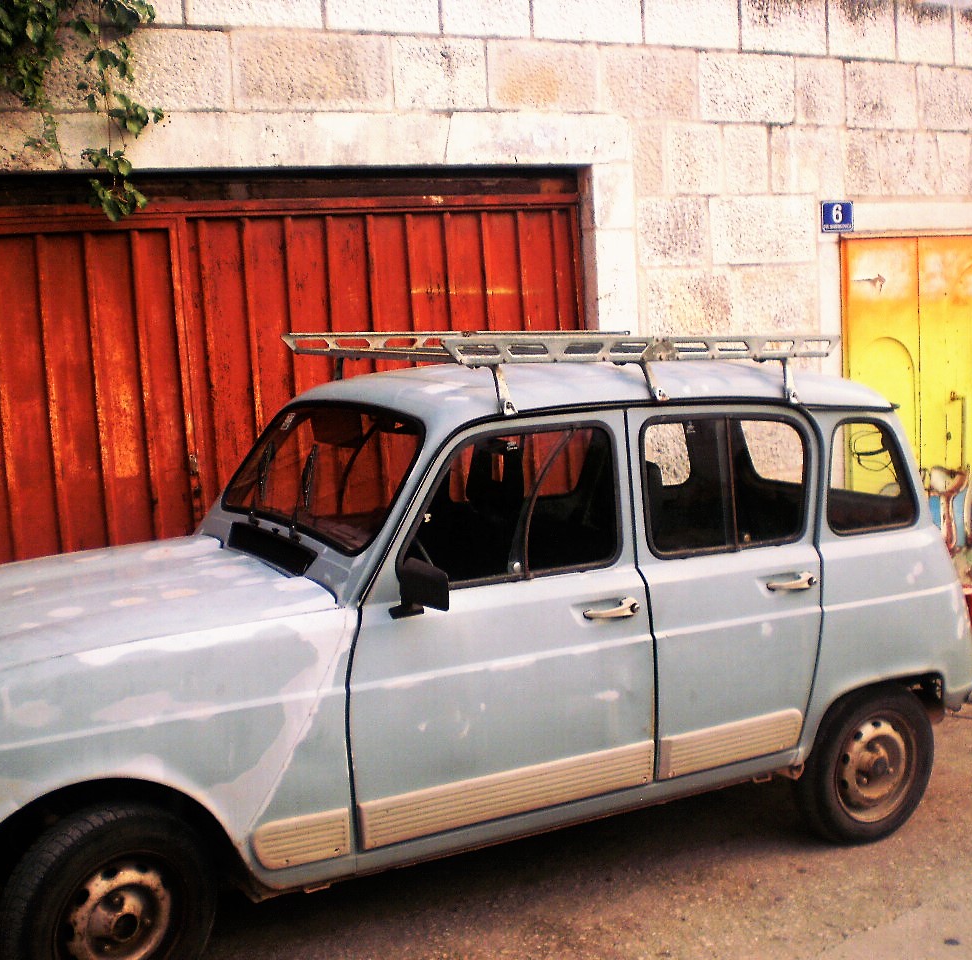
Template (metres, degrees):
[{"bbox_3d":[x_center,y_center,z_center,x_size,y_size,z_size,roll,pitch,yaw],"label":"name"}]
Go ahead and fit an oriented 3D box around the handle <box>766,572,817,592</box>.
[{"bbox_3d":[0.899,0.298,4.135,0.180,0.045,0.050,-6,8,-28],"label":"handle"}]

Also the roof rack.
[{"bbox_3d":[0.216,-0.366,4.533,1.390,0.210,1.190,-4,7,-28],"label":"roof rack"}]

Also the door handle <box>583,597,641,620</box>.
[{"bbox_3d":[0.346,0.353,3.844,0.180,0.045,0.050,-6,8,-28],"label":"door handle"}]

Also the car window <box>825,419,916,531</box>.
[{"bbox_3d":[1.184,-0.017,4.389,0.357,0.338,0.040,-6,-1,-28],"label":"car window"}]

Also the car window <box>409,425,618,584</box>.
[{"bbox_3d":[0.064,0.062,3.781,0.675,0.385,0.040,-6,-1,-28],"label":"car window"}]

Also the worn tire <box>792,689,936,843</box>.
[{"bbox_3d":[1.234,0.889,4.502,0.522,0.522,0.145,-6,8,-28],"label":"worn tire"}]

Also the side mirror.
[{"bbox_3d":[-0.164,0.273,3.508,0.105,0.140,0.170,-6,8,-28],"label":"side mirror"}]

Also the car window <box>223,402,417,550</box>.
[{"bbox_3d":[-0.517,-0.035,4.175,0.070,0.410,1.170,34,-11,-27],"label":"car window"}]

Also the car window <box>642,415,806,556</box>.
[{"bbox_3d":[0.705,0.007,4.117,0.583,0.392,0.040,-6,-1,-28],"label":"car window"}]

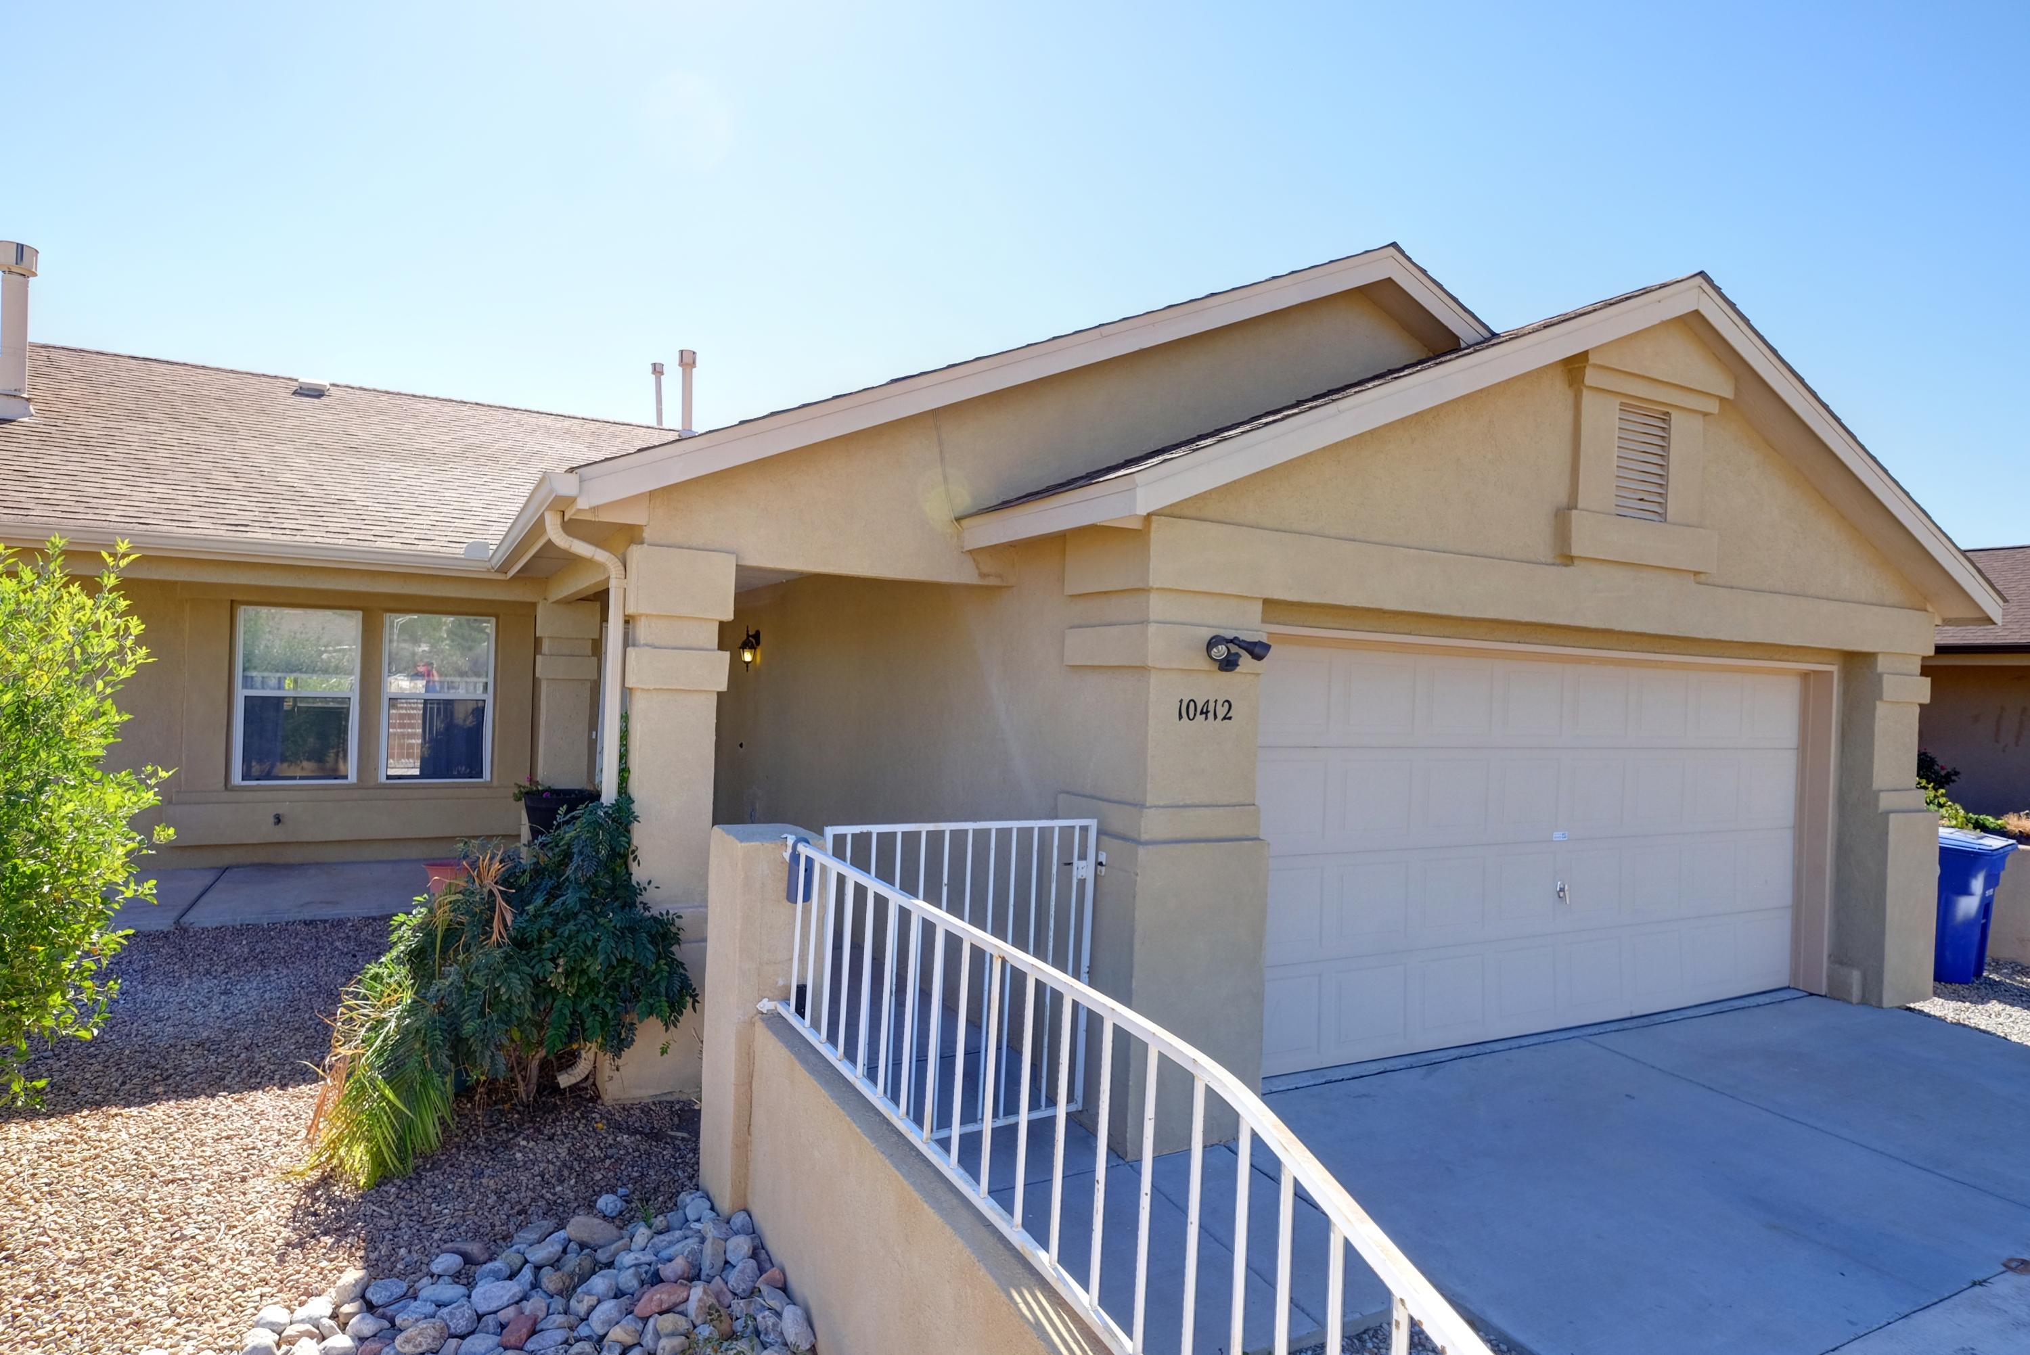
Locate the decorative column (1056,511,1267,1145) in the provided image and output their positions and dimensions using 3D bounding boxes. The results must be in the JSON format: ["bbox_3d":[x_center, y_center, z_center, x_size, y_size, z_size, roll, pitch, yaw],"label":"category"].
[{"bbox_3d":[0.642,0.651,4.472,0.659,2.563,0.667,2,0,-26],"label":"decorative column"}]

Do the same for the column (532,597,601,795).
[{"bbox_3d":[-3.674,0.547,8.260,0.463,2.294,0.453,2,0,-26],"label":"column"}]

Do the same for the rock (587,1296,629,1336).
[{"bbox_3d":[-1.196,1.882,2.987,0.131,0.075,0.086,2,0,-41],"label":"rock"}]

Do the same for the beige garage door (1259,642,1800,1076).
[{"bbox_3d":[3.295,0.989,6.122,4.860,2.236,0.070,2,0,-26],"label":"beige garage door"}]

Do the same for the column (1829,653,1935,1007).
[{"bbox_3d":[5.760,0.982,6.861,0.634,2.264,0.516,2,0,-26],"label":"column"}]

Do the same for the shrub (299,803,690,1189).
[{"bbox_3d":[-2.040,1.173,4.226,1.328,1.328,1.006,2,0,-26],"label":"shrub"}]

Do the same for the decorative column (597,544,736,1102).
[{"bbox_3d":[-1.563,0.630,4.577,0.483,2.361,0.473,2,0,-26],"label":"decorative column"}]

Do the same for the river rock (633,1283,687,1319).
[{"bbox_3d":[-1.072,1.887,3.070,0.161,0.075,0.090,2,0,-26],"label":"river rock"}]

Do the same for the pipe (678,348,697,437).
[{"bbox_3d":[-4.412,-3.801,13.683,0.252,1.207,0.252,2,0,-26],"label":"pipe"}]

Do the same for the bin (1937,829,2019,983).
[{"bbox_3d":[7.016,1.724,7.782,0.680,1.080,0.800,2,0,-37],"label":"bin"}]

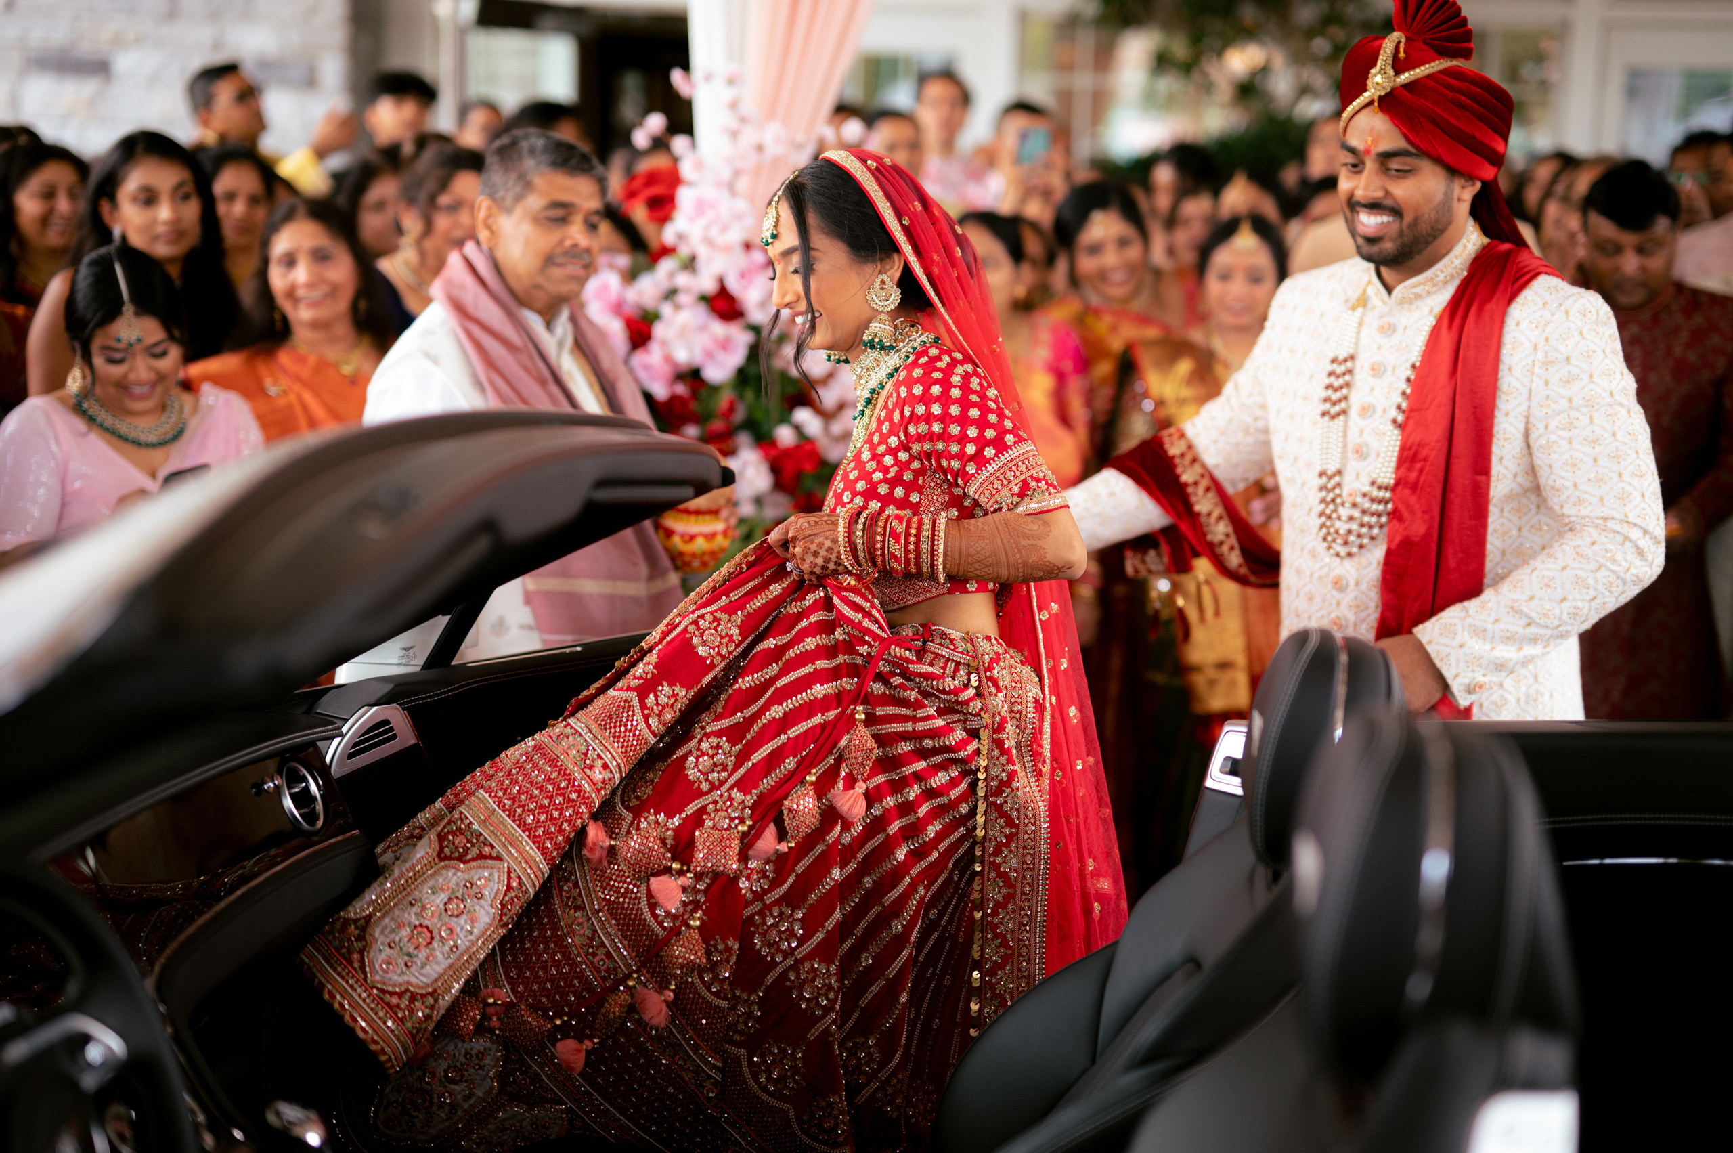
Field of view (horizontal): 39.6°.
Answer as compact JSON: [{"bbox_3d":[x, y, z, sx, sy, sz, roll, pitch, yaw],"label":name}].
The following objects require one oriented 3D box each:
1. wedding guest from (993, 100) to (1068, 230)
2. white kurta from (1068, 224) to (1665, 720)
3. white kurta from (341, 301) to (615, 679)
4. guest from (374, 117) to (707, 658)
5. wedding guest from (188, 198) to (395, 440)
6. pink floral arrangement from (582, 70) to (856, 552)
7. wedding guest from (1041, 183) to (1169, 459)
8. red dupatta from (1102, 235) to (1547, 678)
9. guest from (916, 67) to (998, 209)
[{"bbox_3d":[0.441,-0.465,6.868,0.500,1.750,0.450,2,10,8],"label":"wedding guest"},{"bbox_3d":[0.611,0.093,2.931,0.580,1.030,0.480,9,13,40],"label":"white kurta"},{"bbox_3d":[-0.497,0.089,3.433,0.500,1.000,0.360,-7,12,-38],"label":"white kurta"},{"bbox_3d":[-0.468,0.205,3.489,0.530,1.680,0.400,-7,12,-38],"label":"guest"},{"bbox_3d":[-0.960,0.139,4.181,0.470,1.570,0.330,-3,10,-22],"label":"wedding guest"},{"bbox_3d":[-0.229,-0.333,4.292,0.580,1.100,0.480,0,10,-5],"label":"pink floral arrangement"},{"bbox_3d":[0.459,0.026,4.783,0.470,1.600,0.340,2,10,10],"label":"wedding guest"},{"bbox_3d":[0.605,-0.032,2.913,0.480,0.740,0.460,9,13,40],"label":"red dupatta"},{"bbox_3d":[0.243,-0.673,7.548,0.480,1.780,0.320,1,10,5],"label":"guest"}]

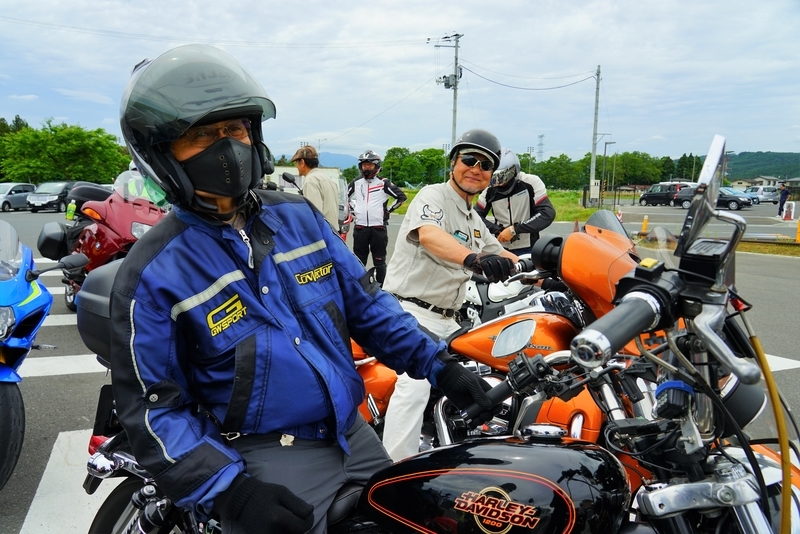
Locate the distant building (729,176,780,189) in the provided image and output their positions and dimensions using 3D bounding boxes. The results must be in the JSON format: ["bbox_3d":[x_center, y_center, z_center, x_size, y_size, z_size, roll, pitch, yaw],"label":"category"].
[{"bbox_3d":[111.003,-26.120,167.994,13.000,6.500,9.000,2,8,11],"label":"distant building"}]

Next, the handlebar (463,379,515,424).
[{"bbox_3d":[0.198,0.305,1.220,0.140,0.040,0.040,-43,-13,27],"label":"handlebar"}]

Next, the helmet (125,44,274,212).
[{"bbox_3d":[-0.387,-0.257,1.020,0.335,0.285,0.260,7,12,44],"label":"helmet"}]

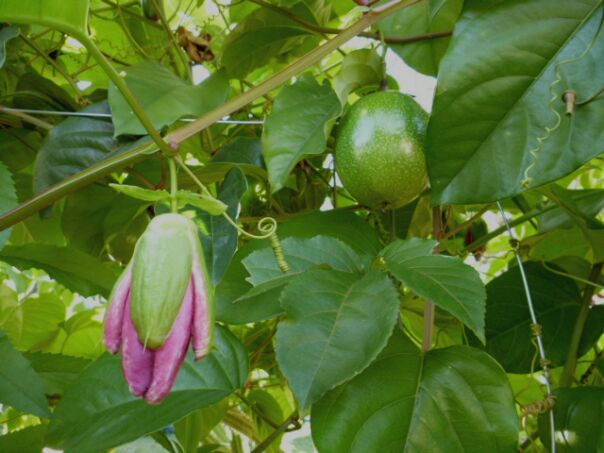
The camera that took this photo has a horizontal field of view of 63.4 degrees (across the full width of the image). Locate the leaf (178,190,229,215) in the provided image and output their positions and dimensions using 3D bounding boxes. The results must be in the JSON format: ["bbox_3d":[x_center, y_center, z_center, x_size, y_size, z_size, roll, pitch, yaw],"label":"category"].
[{"bbox_3d":[-0.058,-0.014,0.285,0.029,0.009,0.014,16,9,0],"label":"leaf"}]

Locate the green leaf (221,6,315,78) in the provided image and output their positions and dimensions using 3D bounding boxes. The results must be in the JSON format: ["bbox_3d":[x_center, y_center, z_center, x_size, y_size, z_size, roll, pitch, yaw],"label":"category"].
[{"bbox_3d":[-0.028,-0.161,0.430,0.088,0.058,0.038,7,15,-2],"label":"green leaf"}]

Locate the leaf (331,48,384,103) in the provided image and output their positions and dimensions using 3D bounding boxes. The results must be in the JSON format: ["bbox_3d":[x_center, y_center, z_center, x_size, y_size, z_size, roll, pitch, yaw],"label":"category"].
[{"bbox_3d":[0.043,-0.114,0.370,0.036,0.042,0.027,14,-6,7],"label":"leaf"}]

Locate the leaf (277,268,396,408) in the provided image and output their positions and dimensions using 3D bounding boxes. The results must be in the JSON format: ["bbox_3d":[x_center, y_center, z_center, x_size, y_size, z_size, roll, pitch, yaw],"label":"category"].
[{"bbox_3d":[0.024,0.077,0.335,0.072,0.098,0.025,20,-18,12],"label":"leaf"}]

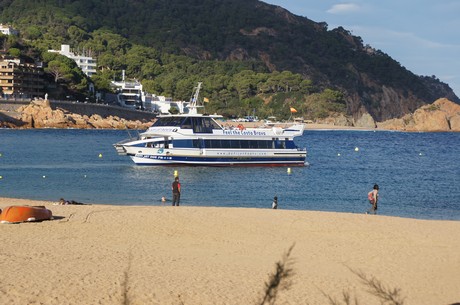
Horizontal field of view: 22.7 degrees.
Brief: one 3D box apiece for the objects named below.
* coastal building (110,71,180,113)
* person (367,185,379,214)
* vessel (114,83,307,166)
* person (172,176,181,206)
[{"bbox_3d":[-38.186,-27.439,525.000,29.000,18.000,18.000,0,2,-18],"label":"coastal building"},{"bbox_3d":[8.006,2.641,64.500,0.570,1.660,0.460,0,2,-24],"label":"person"},{"bbox_3d":[-2.404,-3.330,138.000,22.300,9.700,6.800,0,2,-17],"label":"vessel"},{"bbox_3d":[-3.146,2.323,67.500,0.480,1.740,0.340,1,2,14],"label":"person"}]

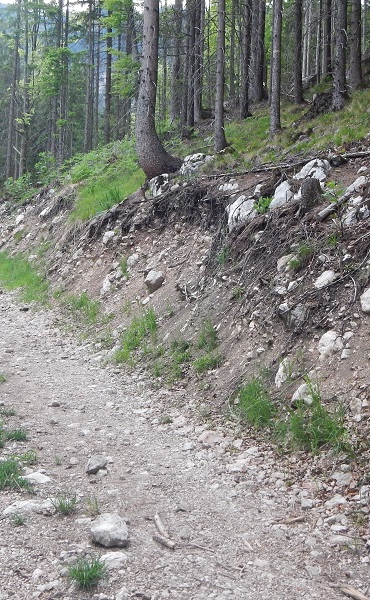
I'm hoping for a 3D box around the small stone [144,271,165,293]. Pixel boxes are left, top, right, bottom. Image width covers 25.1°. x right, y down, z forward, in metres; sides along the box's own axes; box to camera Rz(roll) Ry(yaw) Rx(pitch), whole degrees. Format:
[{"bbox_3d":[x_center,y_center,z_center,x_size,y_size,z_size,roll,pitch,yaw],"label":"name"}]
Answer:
[{"bbox_3d":[-0.404,-0.248,11.290,0.264,0.304,0.211,1,1,-2],"label":"small stone"}]

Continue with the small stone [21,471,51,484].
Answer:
[{"bbox_3d":[-0.809,0.964,4.520,0.165,0.050,0.120,1,2,0],"label":"small stone"}]

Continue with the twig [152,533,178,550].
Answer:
[{"bbox_3d":[-0.093,1.100,3.790,0.030,0.028,0.140,-5,9,-43],"label":"twig"}]

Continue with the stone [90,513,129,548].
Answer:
[{"bbox_3d":[-0.340,1.039,3.750,0.165,0.130,0.140,1,2,0],"label":"stone"}]

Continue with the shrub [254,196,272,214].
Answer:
[{"bbox_3d":[0.792,-0.965,8.500,0.180,0.180,0.160,1,2,0],"label":"shrub"}]

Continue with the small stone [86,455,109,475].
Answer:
[{"bbox_3d":[-0.507,0.947,4.790,0.120,0.070,0.105,1,0,-6],"label":"small stone"}]

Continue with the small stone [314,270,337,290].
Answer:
[{"bbox_3d":[1.327,-0.192,7.887,0.206,0.173,0.175,2,1,10],"label":"small stone"}]

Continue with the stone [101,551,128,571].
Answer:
[{"bbox_3d":[-0.301,1.114,3.550,0.110,0.050,0.090,1,0,-4],"label":"stone"}]

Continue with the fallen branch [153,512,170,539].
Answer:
[{"bbox_3d":[-0.104,1.060,3.910,0.025,0.025,0.271,1,8,-15],"label":"fallen branch"}]

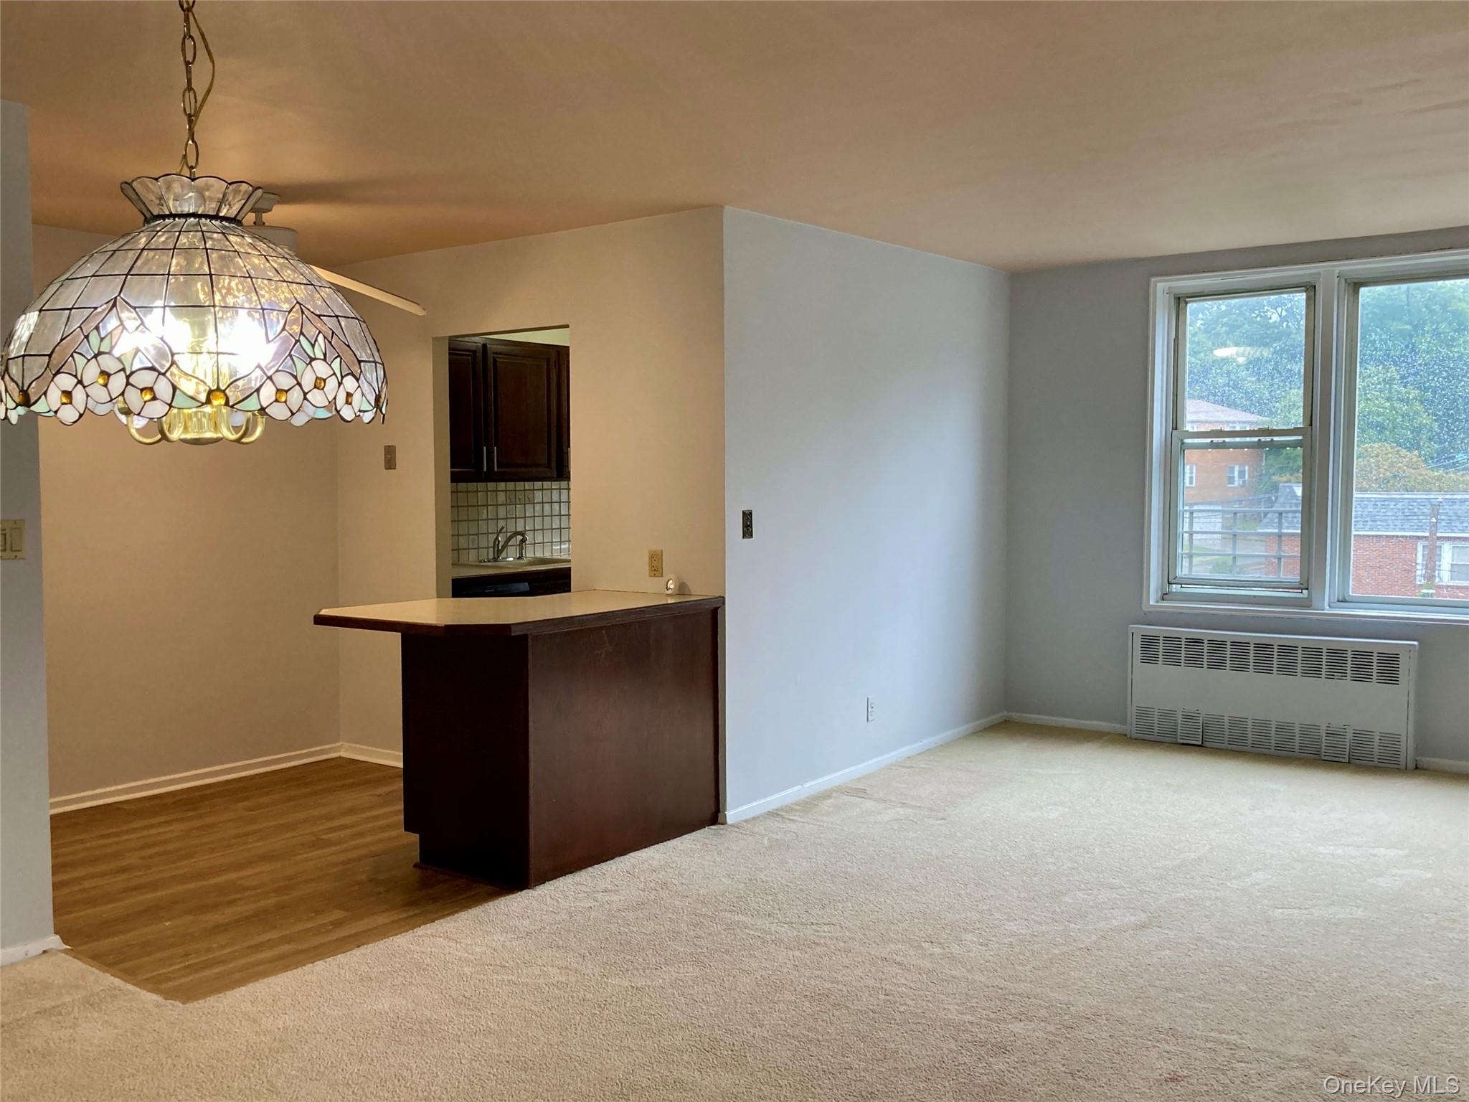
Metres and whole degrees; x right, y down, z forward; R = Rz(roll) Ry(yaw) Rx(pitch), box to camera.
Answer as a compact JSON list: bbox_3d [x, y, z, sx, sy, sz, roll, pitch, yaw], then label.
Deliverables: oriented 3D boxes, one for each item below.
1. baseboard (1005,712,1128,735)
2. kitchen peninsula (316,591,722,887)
[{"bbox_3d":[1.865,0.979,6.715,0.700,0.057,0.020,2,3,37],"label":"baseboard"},{"bbox_3d":[-0.805,0.656,4.527,0.923,0.901,1.319,2,3,37],"label":"kitchen peninsula"}]

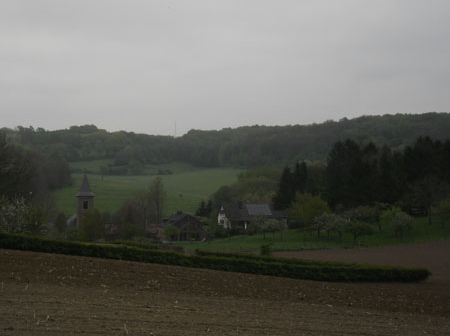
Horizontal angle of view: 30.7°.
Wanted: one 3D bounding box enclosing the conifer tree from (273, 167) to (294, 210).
[{"bbox_3d":[17.430,6.590,240.000,7.000,14.800,7.000,0,0,0],"label":"conifer tree"}]

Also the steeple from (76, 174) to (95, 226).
[{"bbox_3d":[-45.120,11.320,265.000,5.500,19.000,5.500,0,0,-19],"label":"steeple"}]

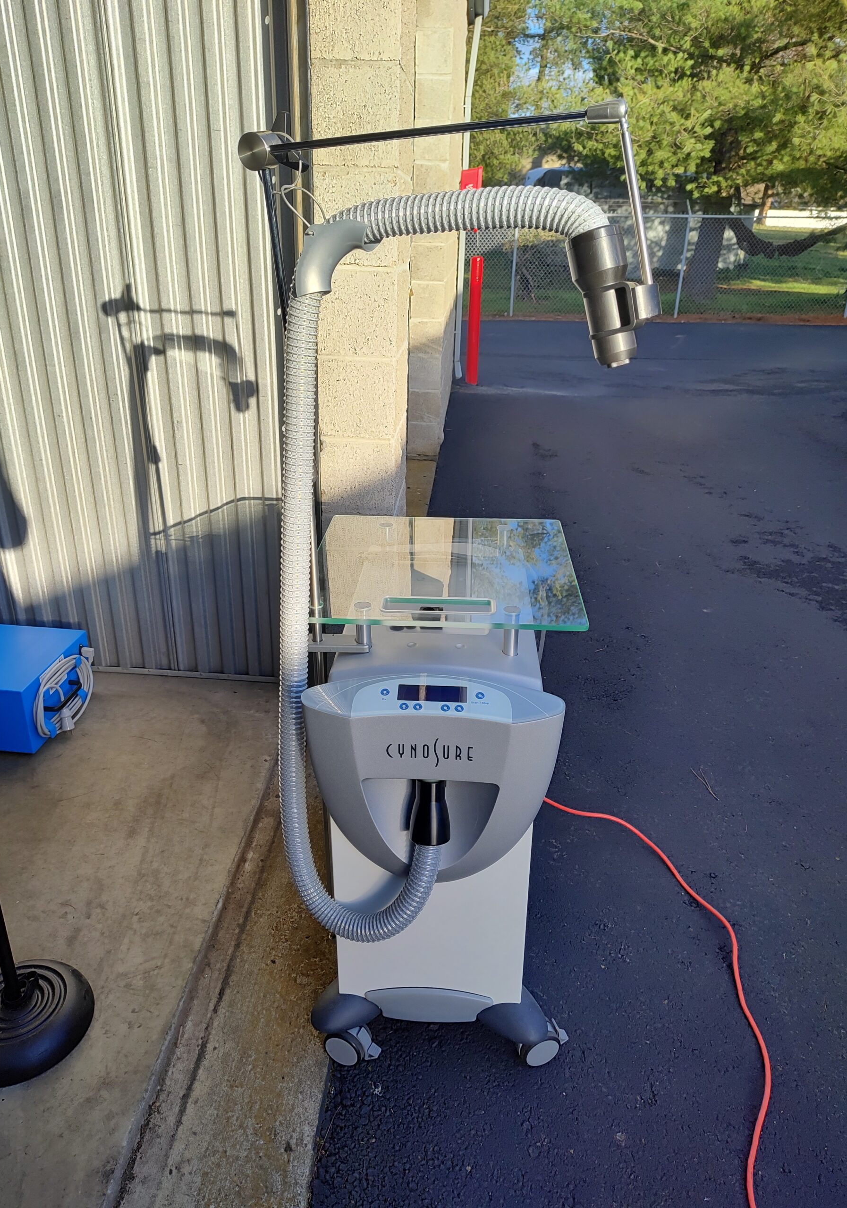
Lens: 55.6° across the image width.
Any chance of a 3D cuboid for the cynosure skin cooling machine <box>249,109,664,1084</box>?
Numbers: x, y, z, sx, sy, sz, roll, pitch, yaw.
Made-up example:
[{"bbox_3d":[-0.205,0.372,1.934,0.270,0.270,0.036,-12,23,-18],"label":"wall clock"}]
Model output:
[{"bbox_3d":[0.017,0.038,1.206,0.455,1.320,0.615,2,23,3],"label":"cynosure skin cooling machine"}]

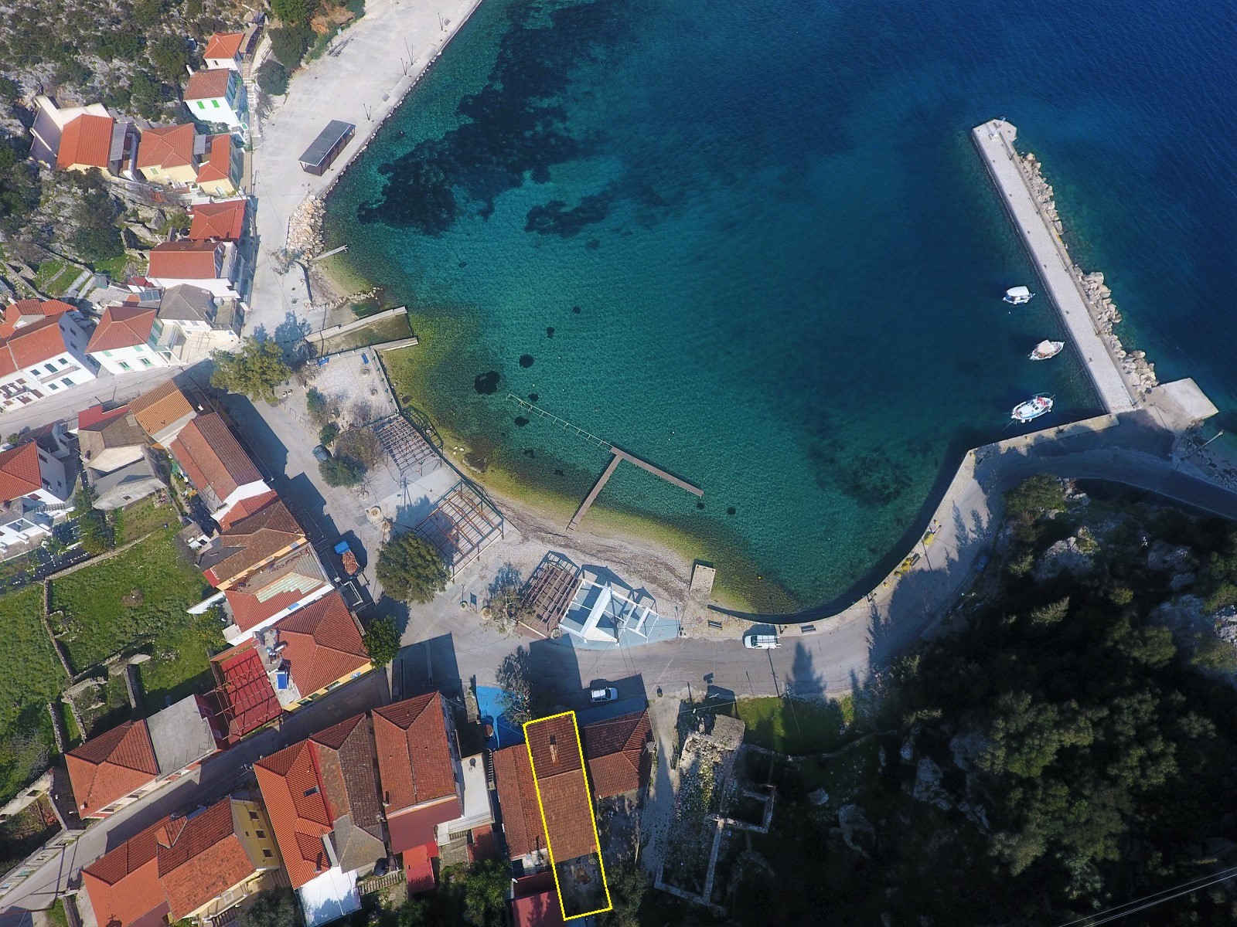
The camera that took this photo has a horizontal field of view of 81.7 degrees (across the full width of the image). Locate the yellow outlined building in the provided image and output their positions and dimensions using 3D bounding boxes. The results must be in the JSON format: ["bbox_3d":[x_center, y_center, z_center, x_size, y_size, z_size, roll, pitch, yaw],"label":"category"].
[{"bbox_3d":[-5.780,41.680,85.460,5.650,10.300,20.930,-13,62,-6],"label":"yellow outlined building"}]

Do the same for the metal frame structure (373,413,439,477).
[{"bbox_3d":[-33.490,-2.560,113.260,6.590,2.500,10.250,-28,65,-14],"label":"metal frame structure"}]

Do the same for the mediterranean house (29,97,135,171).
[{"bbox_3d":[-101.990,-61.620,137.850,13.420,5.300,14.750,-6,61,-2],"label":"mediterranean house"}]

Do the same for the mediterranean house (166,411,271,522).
[{"bbox_3d":[-60.450,0.390,108.370,8.150,8.000,16.500,-37,68,-18],"label":"mediterranean house"}]

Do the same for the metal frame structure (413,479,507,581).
[{"bbox_3d":[-24.230,10.770,107.000,10.390,2.900,9.740,41,69,20],"label":"metal frame structure"}]

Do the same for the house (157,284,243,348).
[{"bbox_3d":[-73.640,-26.770,126.010,12.340,7.100,6.570,0,61,1],"label":"house"}]

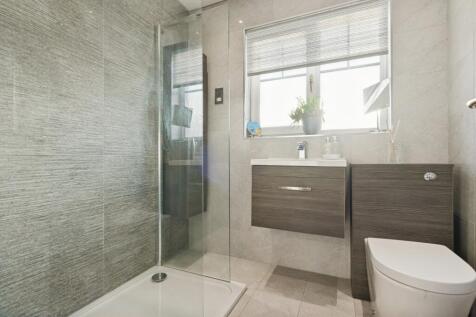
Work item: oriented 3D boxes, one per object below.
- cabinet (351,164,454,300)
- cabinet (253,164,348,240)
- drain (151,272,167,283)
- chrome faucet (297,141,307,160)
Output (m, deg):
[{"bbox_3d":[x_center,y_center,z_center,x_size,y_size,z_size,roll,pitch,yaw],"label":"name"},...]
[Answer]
[{"bbox_3d":[1.017,0.468,1.381,0.500,0.860,0.231,0,0,22],"label":"cabinet"},{"bbox_3d":[0.440,0.267,1.552,0.589,0.430,0.347,0,0,22],"label":"cabinet"},{"bbox_3d":[-0.577,0.878,1.557,0.114,0.014,0.114,0,0,0],"label":"drain"},{"bbox_3d":[0.483,-0.057,1.595,0.048,0.140,0.140,0,0,22],"label":"chrome faucet"}]

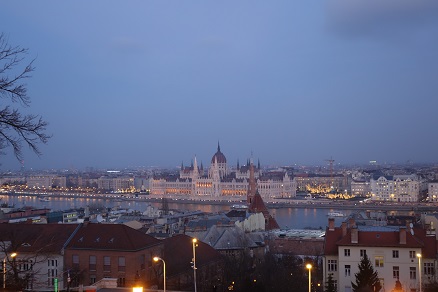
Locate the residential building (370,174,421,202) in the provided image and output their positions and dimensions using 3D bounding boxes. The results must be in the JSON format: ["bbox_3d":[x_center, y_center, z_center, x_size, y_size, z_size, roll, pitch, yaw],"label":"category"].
[{"bbox_3d":[258.248,60.319,874.360,67.000,39.000,35.000,-1,-2,20],"label":"residential building"}]

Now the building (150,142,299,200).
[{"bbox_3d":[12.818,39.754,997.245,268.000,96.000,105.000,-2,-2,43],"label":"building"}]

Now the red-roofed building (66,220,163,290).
[{"bbox_3d":[-19.364,21.520,113.290,14.600,13.300,14.400,-1,-2,15],"label":"red-roofed building"}]

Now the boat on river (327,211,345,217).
[{"bbox_3d":[138.212,80.160,697.814,21.000,5.000,5.300,-2,-2,30],"label":"boat on river"}]

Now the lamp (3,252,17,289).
[{"bbox_3d":[-26.778,17.064,76.523,1.500,6.500,0.350,-1,-2,0],"label":"lamp"}]

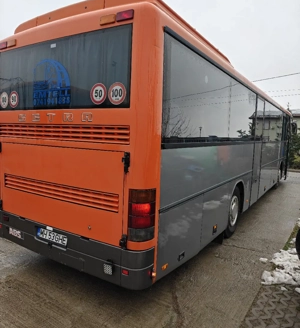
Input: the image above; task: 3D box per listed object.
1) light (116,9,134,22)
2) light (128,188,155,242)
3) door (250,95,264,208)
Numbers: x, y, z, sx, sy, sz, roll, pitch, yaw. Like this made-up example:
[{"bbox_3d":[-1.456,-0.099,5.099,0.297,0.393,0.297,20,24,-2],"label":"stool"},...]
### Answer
[{"bbox_3d":[-0.218,-1.289,2.304,0.170,0.067,0.040,6,8,32],"label":"light"},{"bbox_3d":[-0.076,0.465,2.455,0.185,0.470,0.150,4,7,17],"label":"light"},{"bbox_3d":[2.486,-0.277,6.241,0.080,2.460,0.892,6,8,32],"label":"door"}]

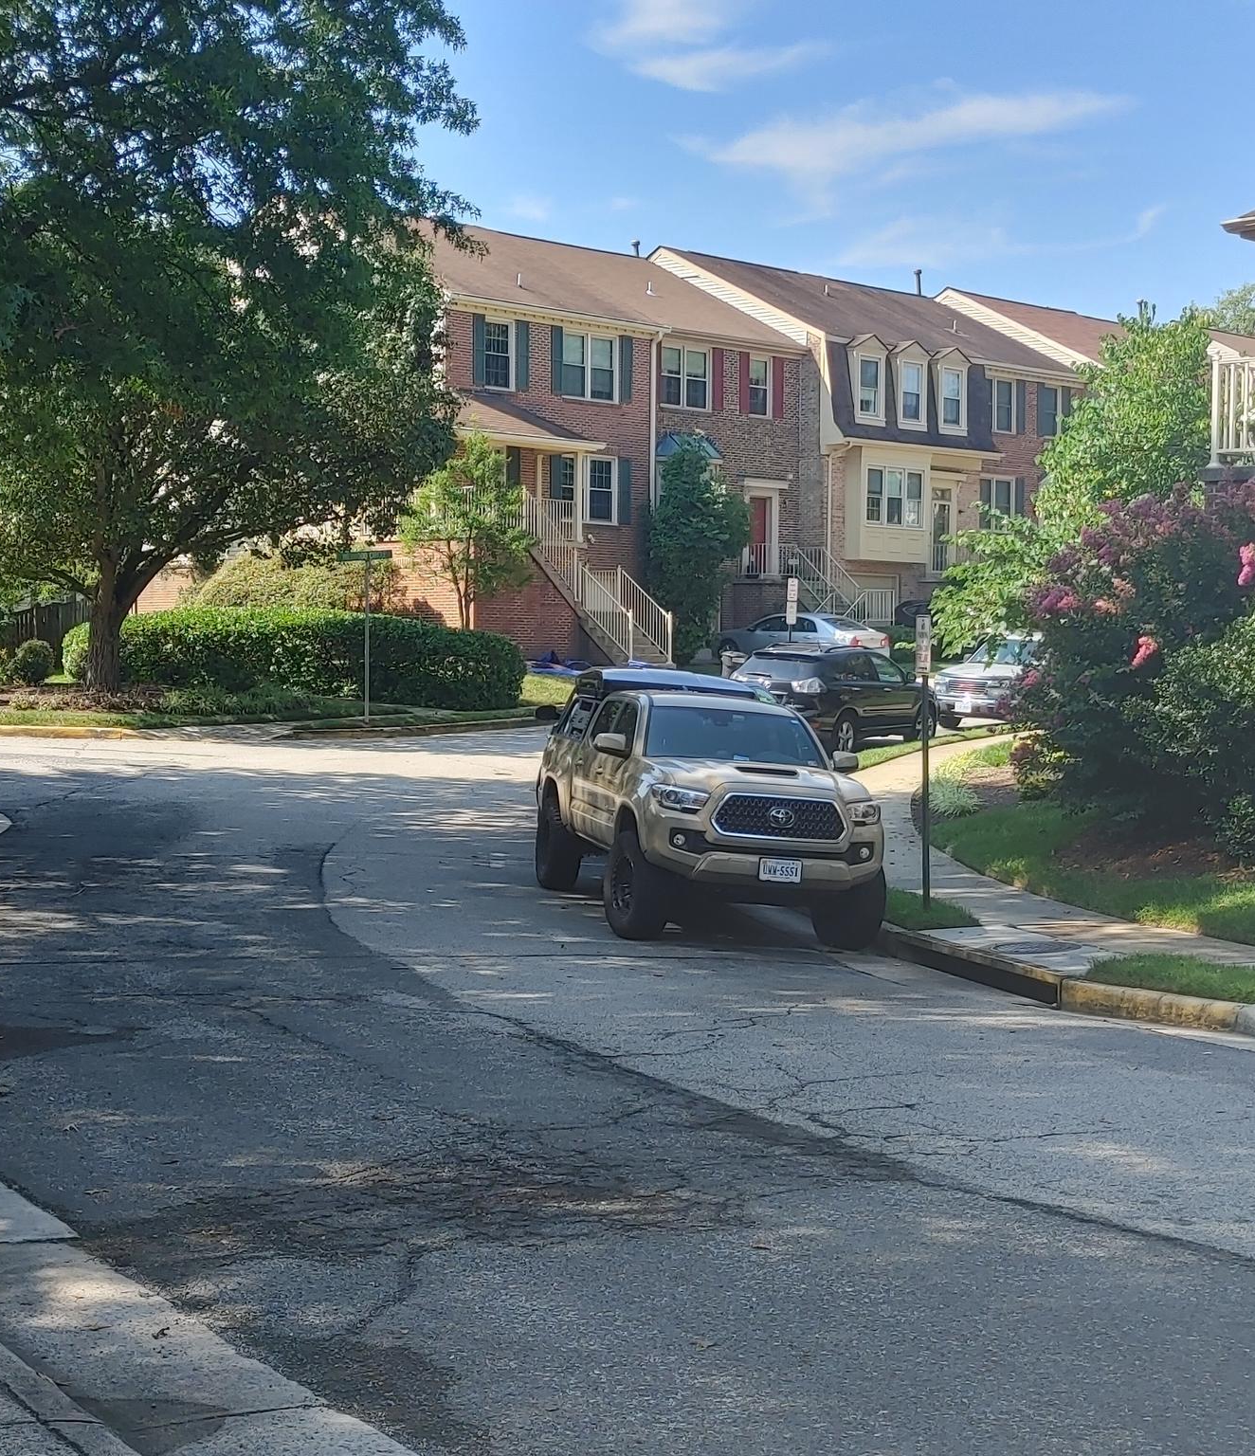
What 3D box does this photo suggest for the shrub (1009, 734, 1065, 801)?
[{"bbox_3d":[4.639,0.446,26.000,0.650,0.780,0.650,0,2,10],"label":"shrub"}]

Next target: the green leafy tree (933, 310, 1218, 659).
[{"bbox_3d":[5.457,-2.299,28.000,3.500,5.700,3.400,1,2,11],"label":"green leafy tree"}]

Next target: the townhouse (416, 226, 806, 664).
[{"bbox_3d":[-3.245,-7.173,58.536,11.600,11.350,12.500,2,2,44],"label":"townhouse"}]

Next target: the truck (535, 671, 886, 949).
[{"bbox_3d":[0.530,0.530,18.800,1.950,1.980,5.420,3,2,-12],"label":"truck"}]

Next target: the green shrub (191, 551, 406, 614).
[{"bbox_3d":[-6.958,-2.287,48.500,4.500,2.800,3.000,0,1,-9],"label":"green shrub"}]

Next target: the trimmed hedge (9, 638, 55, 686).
[{"bbox_3d":[-11.288,-1.251,43.600,0.880,0.920,0.880,0,2,-15],"label":"trimmed hedge"}]

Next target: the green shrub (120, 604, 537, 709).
[{"bbox_3d":[-6.527,-1.411,45.500,9.100,1.850,2.100,1,1,21],"label":"green shrub"}]

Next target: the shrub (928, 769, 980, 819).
[{"bbox_3d":[3.616,0.740,25.500,0.560,0.550,0.550,1,1,8],"label":"shrub"}]

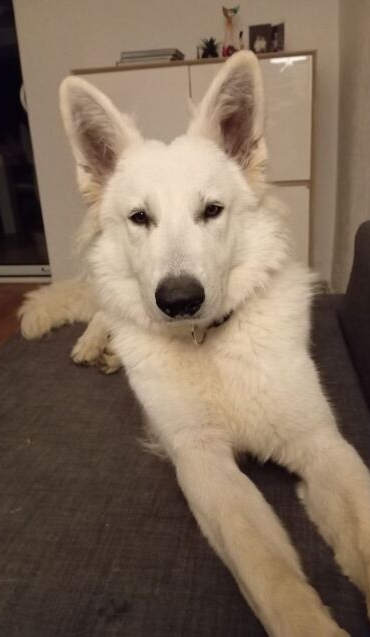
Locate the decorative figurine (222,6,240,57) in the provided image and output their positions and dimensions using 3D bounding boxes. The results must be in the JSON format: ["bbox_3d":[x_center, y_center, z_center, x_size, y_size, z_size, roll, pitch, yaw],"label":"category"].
[{"bbox_3d":[0.238,-1.465,2.672,0.090,0.264,0.070,0,18,10],"label":"decorative figurine"}]

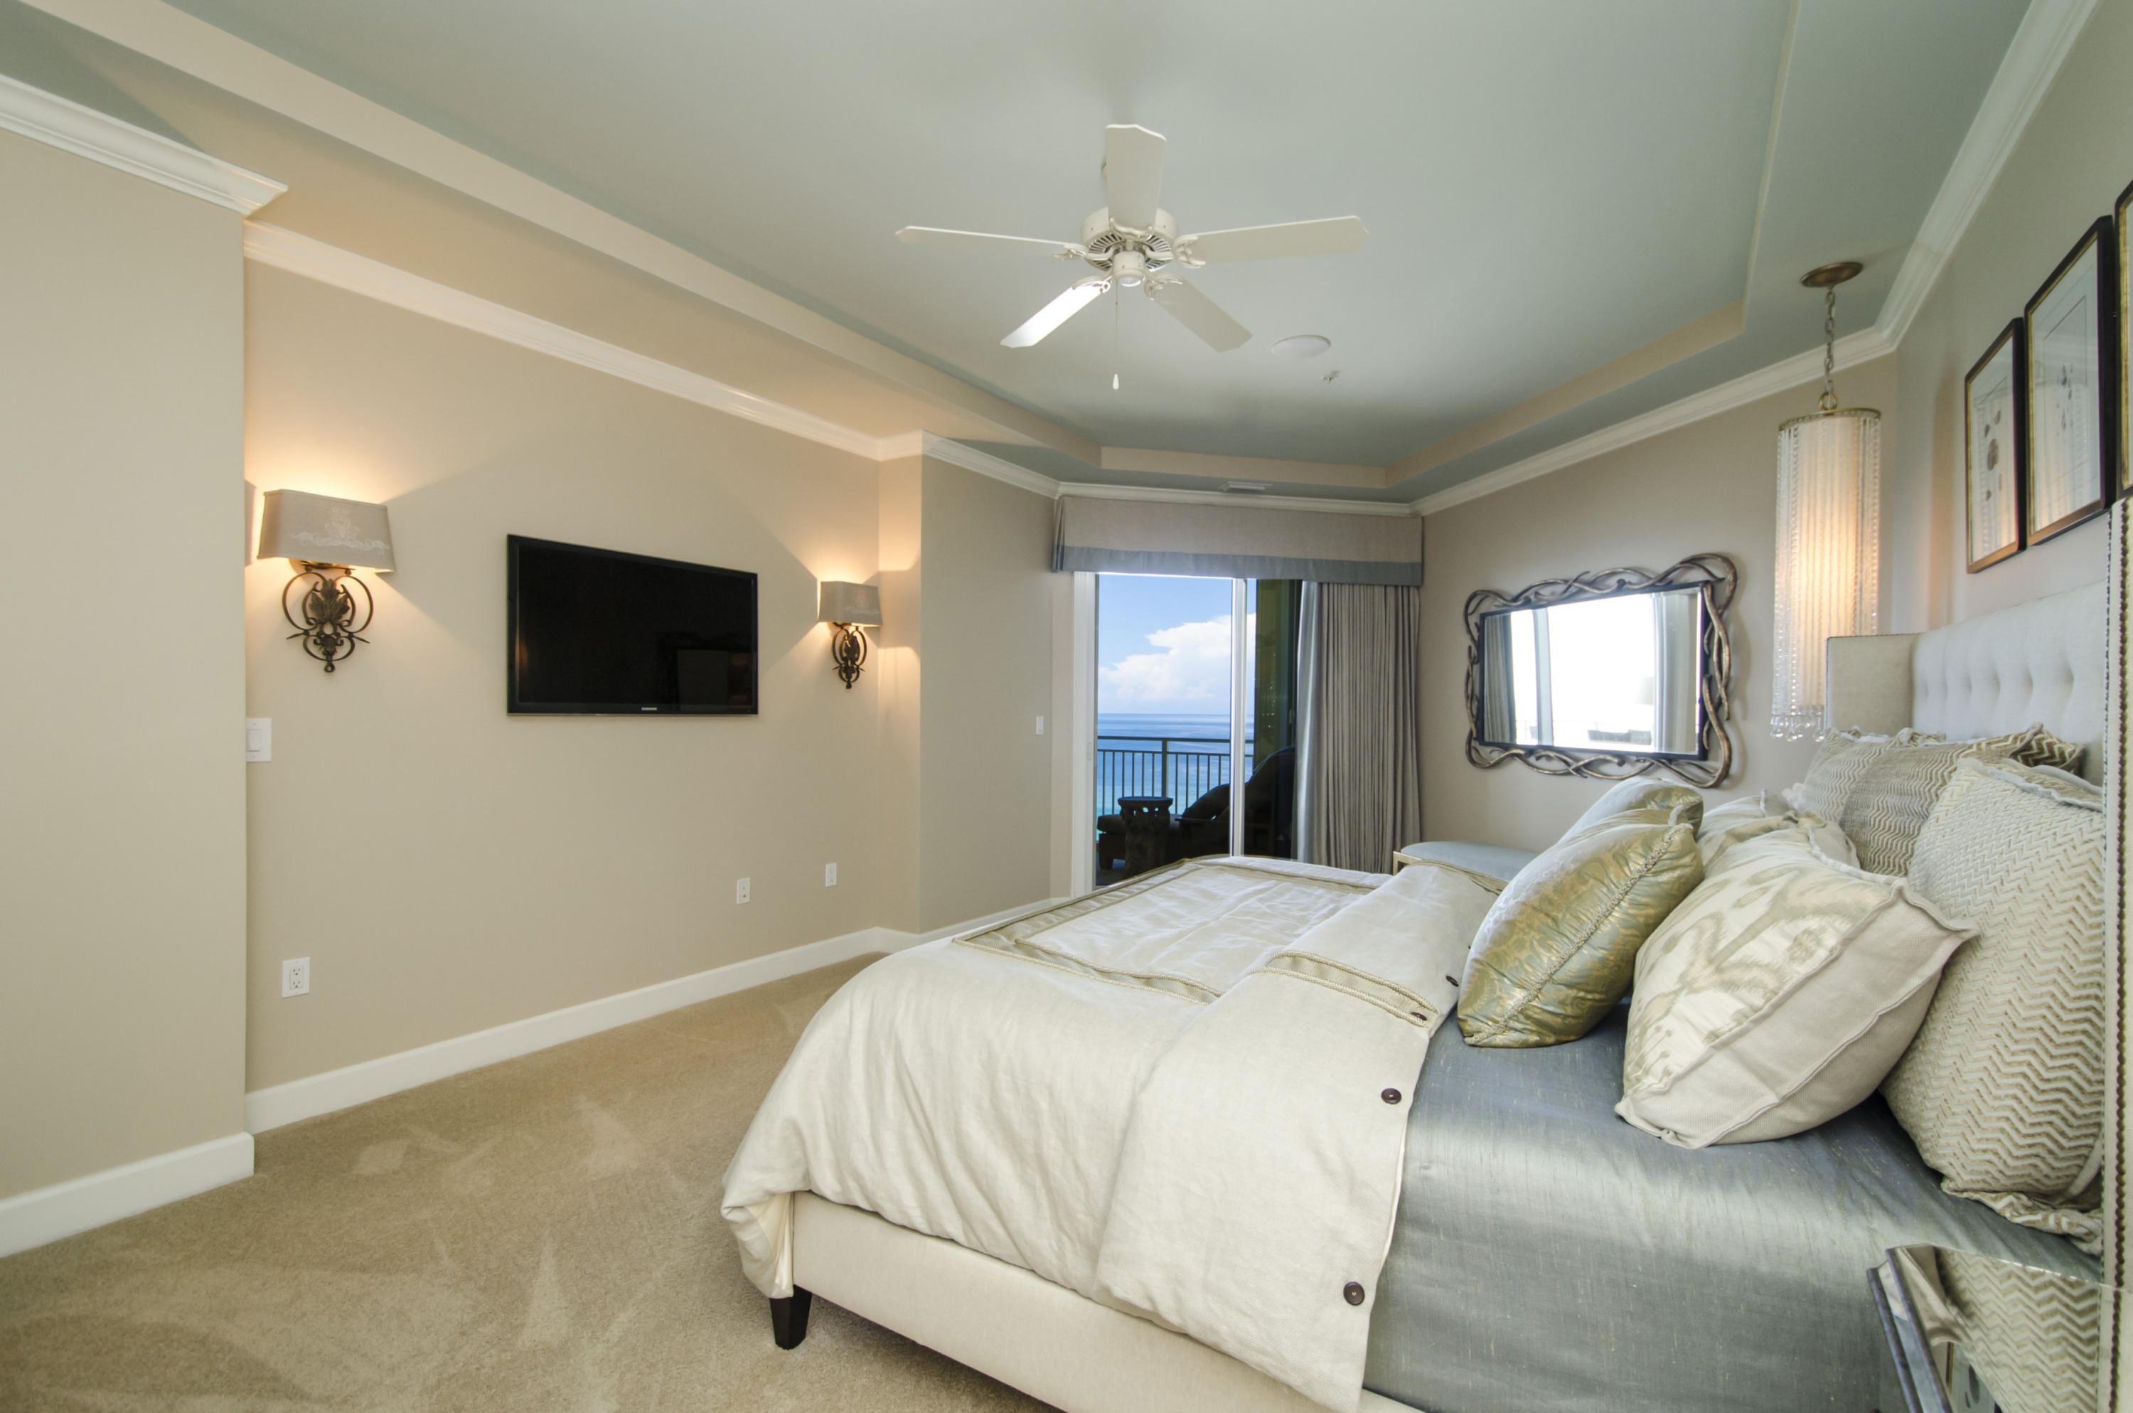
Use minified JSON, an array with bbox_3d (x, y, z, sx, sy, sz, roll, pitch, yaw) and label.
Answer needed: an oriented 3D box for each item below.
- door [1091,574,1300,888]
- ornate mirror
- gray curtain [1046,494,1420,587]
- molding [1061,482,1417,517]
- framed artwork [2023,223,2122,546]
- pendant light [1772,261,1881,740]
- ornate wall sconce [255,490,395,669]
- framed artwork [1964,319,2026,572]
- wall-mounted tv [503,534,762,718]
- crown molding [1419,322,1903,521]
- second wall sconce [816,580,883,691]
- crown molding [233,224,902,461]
[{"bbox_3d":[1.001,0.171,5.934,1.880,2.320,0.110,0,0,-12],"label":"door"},{"bbox_3d":[2.794,-0.159,4.859,0.070,1.077,1.777,0,-1,-14],"label":"ornate mirror"},{"bbox_3d":[1.219,-1.069,5.941,2.560,0.492,0.201,0,-1,-14],"label":"gray curtain"},{"bbox_3d":[1.202,-1.363,5.920,2.602,0.092,0.068,0,0,-12],"label":"molding"},{"bbox_3d":[2.111,-0.653,1.872,0.025,0.555,0.442,0,-1,35],"label":"framed artwork"},{"bbox_3d":[2.547,-0.663,2.959,0.261,1.554,0.261,0,-1,35],"label":"pendant light"},{"bbox_3d":[-2.306,-0.373,2.774,0.165,0.539,0.305,0,-1,34],"label":"ornate wall sconce"},{"bbox_3d":[2.408,-0.646,2.300,0.025,0.554,0.442,0,-1,35],"label":"framed artwork"},{"bbox_3d":[-1.753,-0.292,3.671,0.070,0.649,1.060,0,-1,35],"label":"wall-mounted tv"},{"bbox_3d":[2.754,-1.368,4.769,0.068,0.092,2.988,0,0,-12],"label":"crown molding"},{"bbox_3d":[-1.102,-0.362,4.577,0.151,0.540,0.301,0,-1,35],"label":"second wall sconce"},{"bbox_3d":[-1.734,-1.391,3.712,0.068,0.092,2.674,0,-1,34],"label":"crown molding"}]

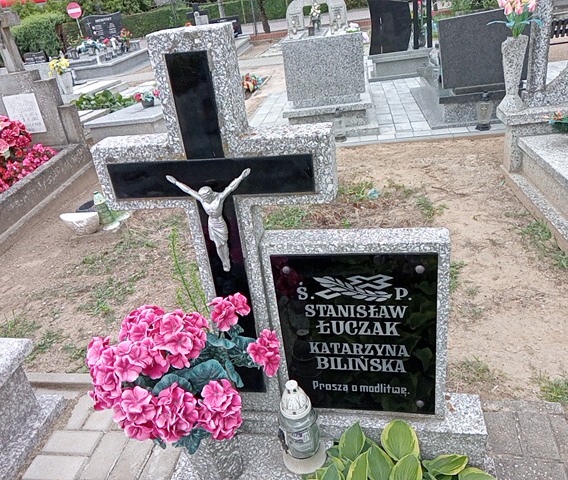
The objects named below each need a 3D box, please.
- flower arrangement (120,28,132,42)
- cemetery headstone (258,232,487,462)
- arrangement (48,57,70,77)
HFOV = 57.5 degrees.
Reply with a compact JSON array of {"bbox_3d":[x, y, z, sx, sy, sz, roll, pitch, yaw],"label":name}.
[{"bbox_3d":[-4.411,-5.728,14.500,0.330,0.380,0.320,-3,26,9],"label":"flower arrangement"},{"bbox_3d":[0.289,0.313,1.573,0.622,0.719,0.169,-1,26,13],"label":"cemetery headstone"},{"bbox_3d":[-3.296,-2.547,7.600,0.310,0.280,0.280,-3,26,9],"label":"arrangement"}]

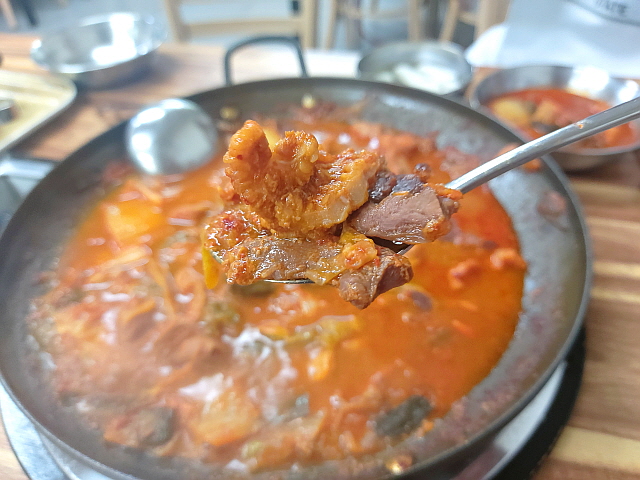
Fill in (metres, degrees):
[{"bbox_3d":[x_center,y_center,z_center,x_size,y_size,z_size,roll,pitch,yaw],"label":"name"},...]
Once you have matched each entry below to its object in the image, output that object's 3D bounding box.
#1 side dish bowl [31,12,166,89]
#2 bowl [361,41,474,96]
[{"bbox_3d":[-0.255,-0.221,0.554,0.157,0.041,0.157,-2,45,2],"label":"side dish bowl"},{"bbox_3d":[0.092,-0.151,0.462,0.107,0.047,0.107,-2,45,2],"label":"bowl"}]

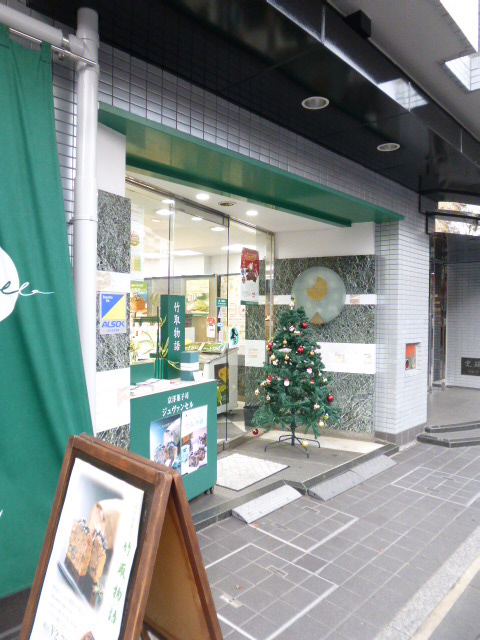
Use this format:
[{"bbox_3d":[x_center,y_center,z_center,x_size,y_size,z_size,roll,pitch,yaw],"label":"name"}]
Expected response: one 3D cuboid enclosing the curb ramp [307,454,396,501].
[{"bbox_3d":[1.007,1.331,3.810,0.159,0.046,1.182,1,1,44],"label":"curb ramp"}]

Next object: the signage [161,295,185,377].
[{"bbox_3d":[-0.516,0.134,3.440,0.080,0.636,0.186,1,1,35],"label":"signage"}]

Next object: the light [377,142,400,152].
[{"bbox_3d":[1.191,-1.391,3.546,0.184,0.040,0.184,0,1,0],"label":"light"}]

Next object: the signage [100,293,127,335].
[{"bbox_3d":[-0.701,-0.036,2.479,0.015,0.228,0.164,1,1,44],"label":"signage"}]

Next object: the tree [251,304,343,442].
[{"bbox_3d":[0.537,0.548,4.423,0.864,1.484,0.844,0,1,0],"label":"tree"}]

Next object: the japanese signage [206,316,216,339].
[{"bbox_3d":[-0.270,0.073,4.208,0.010,0.204,0.099,1,1,44],"label":"japanese signage"}]

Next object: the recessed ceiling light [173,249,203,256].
[{"bbox_3d":[-0.827,-1.060,6.987,0.407,0.050,0.427,1,1,44],"label":"recessed ceiling light"}]

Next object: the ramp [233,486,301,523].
[{"bbox_3d":[0.213,1.337,3.253,0.169,0.046,0.616,1,1,44],"label":"ramp"}]

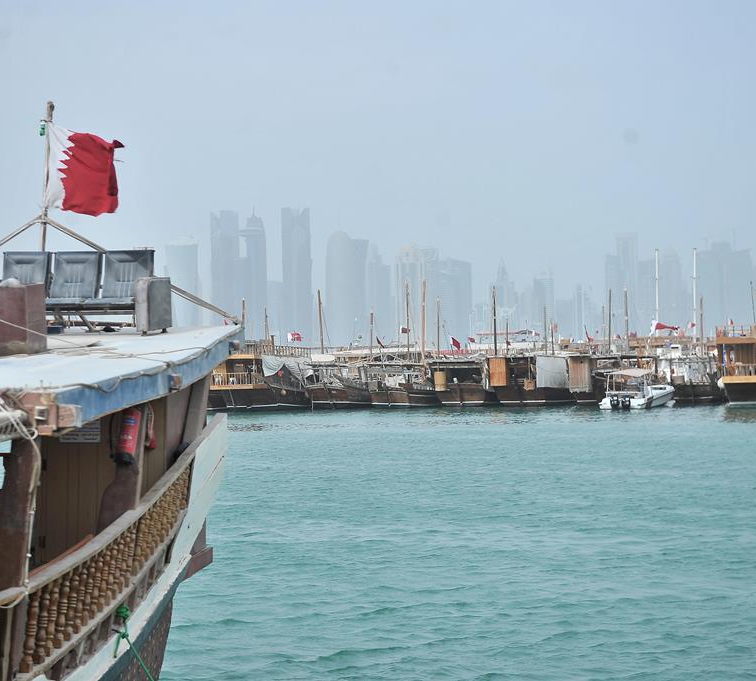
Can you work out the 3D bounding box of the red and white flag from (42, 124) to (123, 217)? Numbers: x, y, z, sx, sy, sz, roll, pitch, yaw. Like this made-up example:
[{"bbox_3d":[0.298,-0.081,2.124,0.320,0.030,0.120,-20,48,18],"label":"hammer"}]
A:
[{"bbox_3d":[-3.103,-1.805,21.000,0.880,0.980,0.220,3,-1,5],"label":"red and white flag"}]

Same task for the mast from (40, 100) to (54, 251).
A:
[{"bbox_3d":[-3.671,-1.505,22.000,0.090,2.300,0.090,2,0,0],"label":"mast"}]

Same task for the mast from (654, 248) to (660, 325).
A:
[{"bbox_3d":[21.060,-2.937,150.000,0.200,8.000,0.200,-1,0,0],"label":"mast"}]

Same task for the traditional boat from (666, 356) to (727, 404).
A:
[{"bbox_3d":[21.827,2.295,133.000,4.400,3.500,13.000,-1,0,17],"label":"traditional boat"}]

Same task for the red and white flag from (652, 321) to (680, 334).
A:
[{"bbox_3d":[21.027,-0.947,145.000,2.000,1.000,0.350,0,-1,0],"label":"red and white flag"}]

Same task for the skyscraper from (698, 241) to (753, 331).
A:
[{"bbox_3d":[698.668,-104.333,4000.000,88.000,197.000,60.000,-1,0,0],"label":"skyscraper"}]

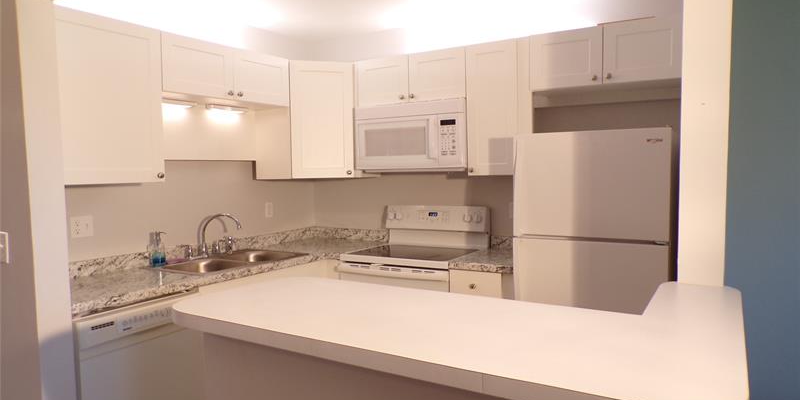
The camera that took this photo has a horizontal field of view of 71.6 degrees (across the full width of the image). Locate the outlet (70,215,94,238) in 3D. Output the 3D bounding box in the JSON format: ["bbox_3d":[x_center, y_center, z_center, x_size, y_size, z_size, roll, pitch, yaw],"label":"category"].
[{"bbox_3d":[-1.600,0.137,2.804,0.011,0.114,0.114,1,4,31],"label":"outlet"}]

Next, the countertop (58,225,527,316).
[{"bbox_3d":[-0.453,0.334,2.887,1.830,0.126,2.200,1,3,31],"label":"countertop"}]

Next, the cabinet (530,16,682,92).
[{"bbox_3d":[1.117,-0.742,2.957,0.758,0.294,0.331,1,3,31],"label":"cabinet"}]

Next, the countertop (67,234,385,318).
[{"bbox_3d":[-0.925,0.327,3.201,0.700,0.108,2.180,1,4,31],"label":"countertop"}]

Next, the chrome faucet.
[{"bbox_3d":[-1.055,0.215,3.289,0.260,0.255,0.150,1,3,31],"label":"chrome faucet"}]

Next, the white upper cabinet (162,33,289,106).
[{"bbox_3d":[-1.091,-0.723,3.248,0.328,0.298,0.918,1,4,31],"label":"white upper cabinet"}]

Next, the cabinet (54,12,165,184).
[{"bbox_3d":[-1.488,-0.452,2.609,0.328,0.753,0.615,1,4,31],"label":"cabinet"}]

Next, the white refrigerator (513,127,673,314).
[{"bbox_3d":[1.039,0.462,2.853,0.693,1.580,0.715,1,4,31],"label":"white refrigerator"}]

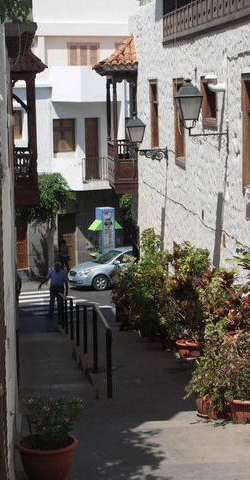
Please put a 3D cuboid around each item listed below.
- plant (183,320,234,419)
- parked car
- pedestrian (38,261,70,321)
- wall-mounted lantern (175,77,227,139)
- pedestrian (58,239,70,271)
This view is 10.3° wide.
[{"bbox_3d":[0.884,1.354,14.500,0.540,1.000,0.540,-1,6,-4],"label":"plant"},{"bbox_3d":[-0.136,1.049,53.727,4.280,1.470,1.700,-4,7,-28],"label":"parked car"},{"bbox_3d":[-2.125,1.541,41.500,0.850,1.740,0.500,0,6,3],"label":"pedestrian"},{"bbox_3d":[1.189,-2.058,21.700,0.840,0.940,0.450,-1,6,-4],"label":"wall-mounted lantern"},{"bbox_3d":[-2.493,0.762,56.200,0.400,1.630,0.480,-3,7,-20],"label":"pedestrian"}]

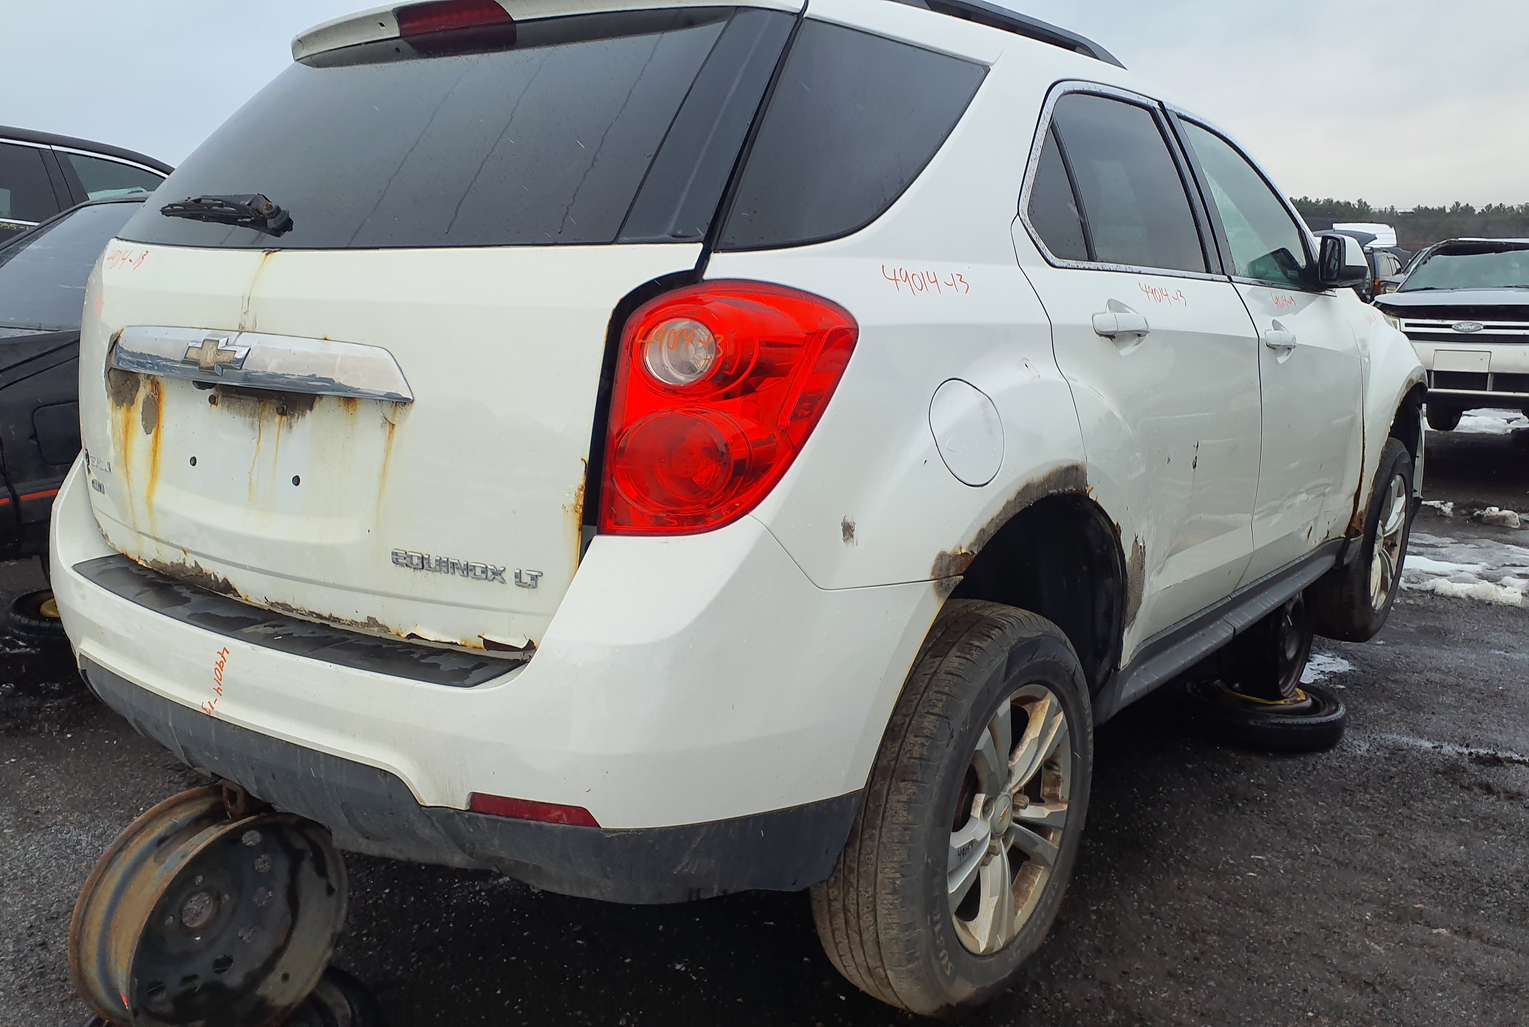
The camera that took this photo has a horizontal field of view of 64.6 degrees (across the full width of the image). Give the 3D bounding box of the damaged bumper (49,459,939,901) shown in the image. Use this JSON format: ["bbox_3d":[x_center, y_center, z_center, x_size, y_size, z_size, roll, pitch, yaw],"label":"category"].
[{"bbox_3d":[-0.644,0.169,2.083,1.810,0.510,0.690,8,14,38],"label":"damaged bumper"}]

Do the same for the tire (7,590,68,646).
[{"bbox_3d":[-3.090,0.485,5.440,0.570,0.140,0.570,9,14,38],"label":"tire"}]

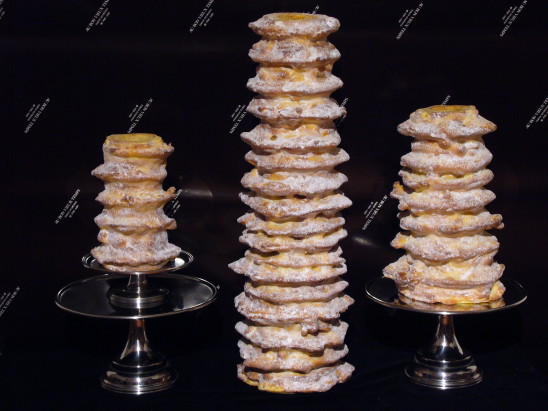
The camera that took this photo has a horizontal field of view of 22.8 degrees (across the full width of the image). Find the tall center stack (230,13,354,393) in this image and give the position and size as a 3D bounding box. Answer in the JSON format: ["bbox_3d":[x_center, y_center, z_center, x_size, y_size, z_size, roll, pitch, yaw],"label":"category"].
[{"bbox_3d":[0.038,-0.006,2.596,0.236,0.706,0.230,0,12,0],"label":"tall center stack"}]

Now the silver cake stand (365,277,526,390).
[{"bbox_3d":[0.332,0.248,2.649,0.310,0.177,0.310,0,12,0],"label":"silver cake stand"}]

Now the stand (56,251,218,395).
[{"bbox_3d":[-0.260,0.222,2.614,0.310,0.244,0.310,0,12,0],"label":"stand"}]

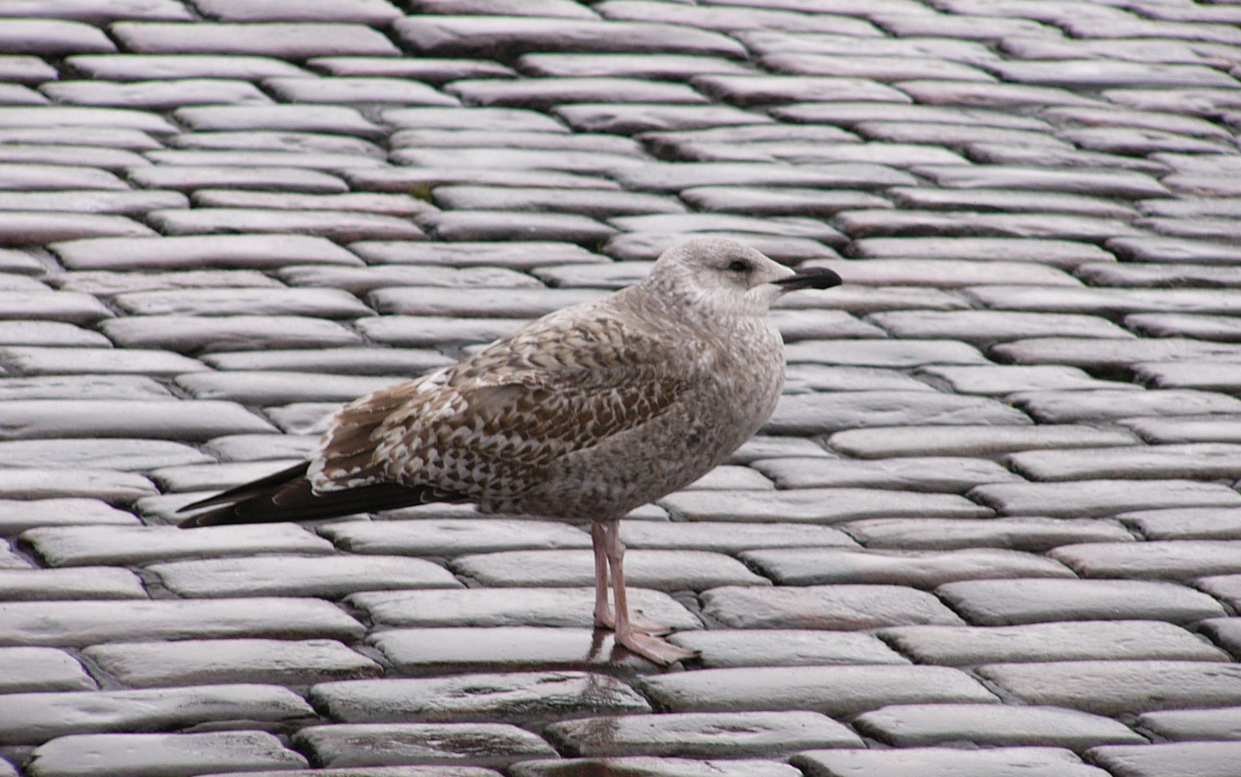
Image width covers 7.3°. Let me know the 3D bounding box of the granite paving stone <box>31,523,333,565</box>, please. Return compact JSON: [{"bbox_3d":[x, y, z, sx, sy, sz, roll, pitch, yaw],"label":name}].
[{"bbox_3d":[-0.355,0.172,7.761,0.225,0.100,0.124,0,12,-13],"label":"granite paving stone"}]

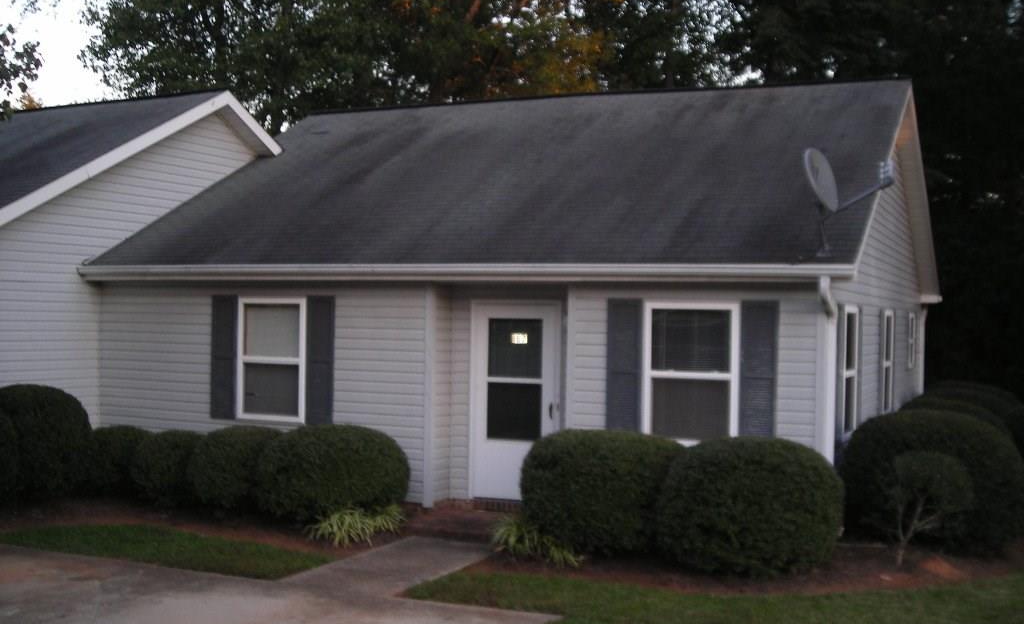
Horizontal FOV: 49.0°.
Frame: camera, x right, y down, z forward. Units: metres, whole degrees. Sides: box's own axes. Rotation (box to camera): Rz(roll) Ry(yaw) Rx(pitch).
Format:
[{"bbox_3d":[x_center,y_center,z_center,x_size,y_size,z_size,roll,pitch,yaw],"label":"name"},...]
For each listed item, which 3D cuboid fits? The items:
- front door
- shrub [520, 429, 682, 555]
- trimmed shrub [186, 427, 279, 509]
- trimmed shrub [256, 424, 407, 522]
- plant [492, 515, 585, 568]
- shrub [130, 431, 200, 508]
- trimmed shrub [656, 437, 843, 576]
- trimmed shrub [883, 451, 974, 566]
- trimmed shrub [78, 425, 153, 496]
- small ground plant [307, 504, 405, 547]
[{"bbox_3d":[0.020,0.947,11.832,1.036,2.123,0.100,1,0,25],"label":"front door"},{"bbox_3d":[0.831,1.595,10.103,1.461,1.054,1.344,1,0,0],"label":"shrub"},{"bbox_3d":[-2.804,1.646,11.893,1.120,0.838,1.100,1,0,0],"label":"trimmed shrub"},{"bbox_3d":[-1.814,1.615,11.342,1.488,0.917,1.339,1,0,25],"label":"trimmed shrub"},{"bbox_3d":[0.207,1.948,9.564,0.780,0.403,0.600,1,0,25],"label":"plant"},{"bbox_3d":[-3.538,1.683,12.226,1.000,0.757,1.050,1,0,25],"label":"shrub"},{"bbox_3d":[1.985,1.610,9.432,1.496,1.085,1.376,1,0,25],"label":"trimmed shrub"},{"bbox_3d":[3.498,1.637,9.451,0.727,0.935,0.691,1,0,25],"label":"trimmed shrub"},{"bbox_3d":[-4.473,1.665,12.673,1.000,0.760,1.000,1,0,25],"label":"trimmed shrub"},{"bbox_3d":[-1.440,1.958,10.330,0.938,0.324,0.600,1,0,25],"label":"small ground plant"}]

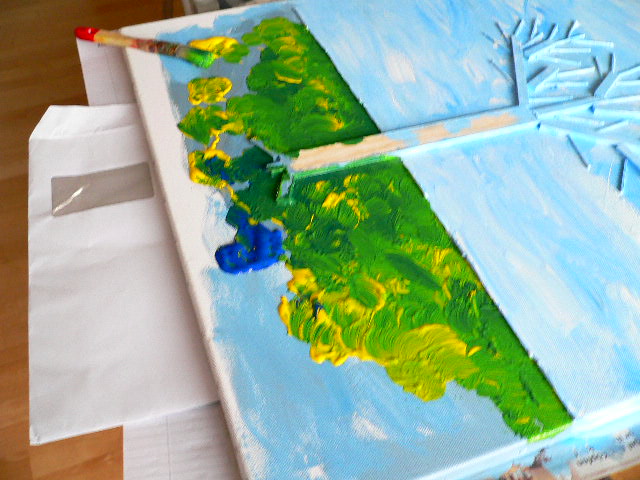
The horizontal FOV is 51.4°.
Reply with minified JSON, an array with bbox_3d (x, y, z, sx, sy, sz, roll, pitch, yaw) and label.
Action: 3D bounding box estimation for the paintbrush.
[{"bbox_3d":[-0.189,-0.206,0.711,0.159,0.013,0.020,14,50,11],"label":"paintbrush"}]

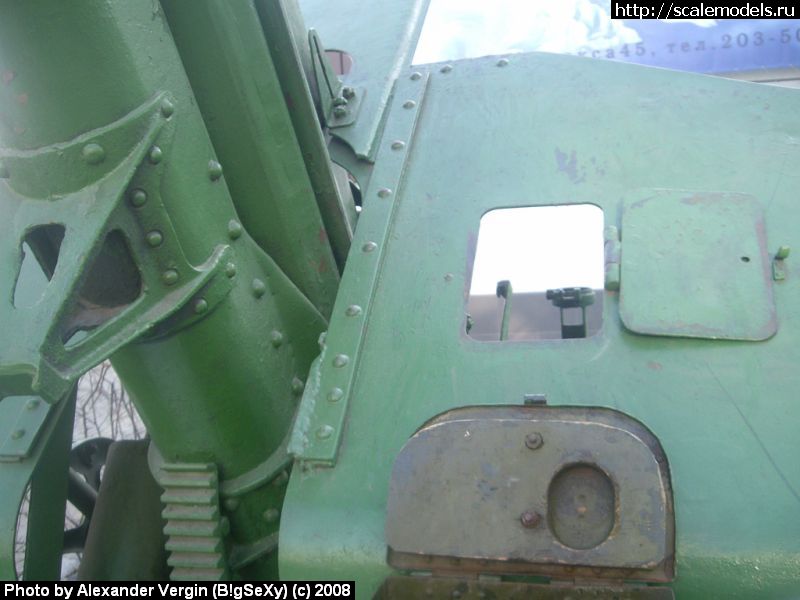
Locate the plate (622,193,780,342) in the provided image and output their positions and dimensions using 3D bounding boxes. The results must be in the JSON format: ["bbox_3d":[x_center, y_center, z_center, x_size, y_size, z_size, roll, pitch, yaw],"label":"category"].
[{"bbox_3d":[0.337,-0.043,1.004,0.164,0.208,0.012,4,-35,10],"label":"plate"}]

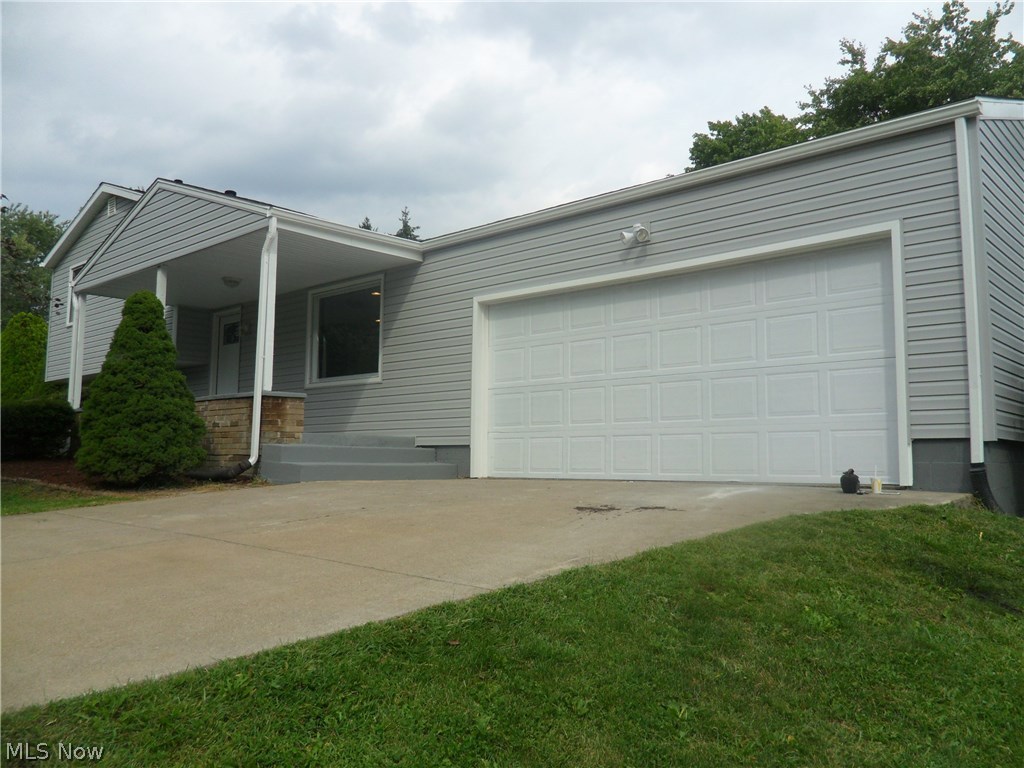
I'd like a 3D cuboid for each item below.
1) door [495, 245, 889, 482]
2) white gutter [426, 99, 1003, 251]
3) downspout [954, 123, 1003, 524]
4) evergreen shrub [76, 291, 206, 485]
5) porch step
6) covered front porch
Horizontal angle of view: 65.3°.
[{"bbox_3d":[1.502,-0.050,8.425,4.841,2.133,0.060,-4,-7,42],"label":"door"},{"bbox_3d":[1.276,-2.008,8.521,6.666,0.139,0.139,-4,-7,42],"label":"white gutter"},{"bbox_3d":[3.645,-0.590,6.249,0.198,3.135,0.129,-4,-7,42],"label":"downspout"},{"bbox_3d":[-4.481,0.048,9.673,1.548,2.361,1.548,-4,-7,42],"label":"evergreen shrub"},{"bbox_3d":[-1.778,0.876,9.607,0.838,0.546,2.301,-4,-7,42],"label":"porch step"},{"bbox_3d":[-4.358,-0.768,12.091,6.478,4.266,2.331,-4,-7,42],"label":"covered front porch"}]

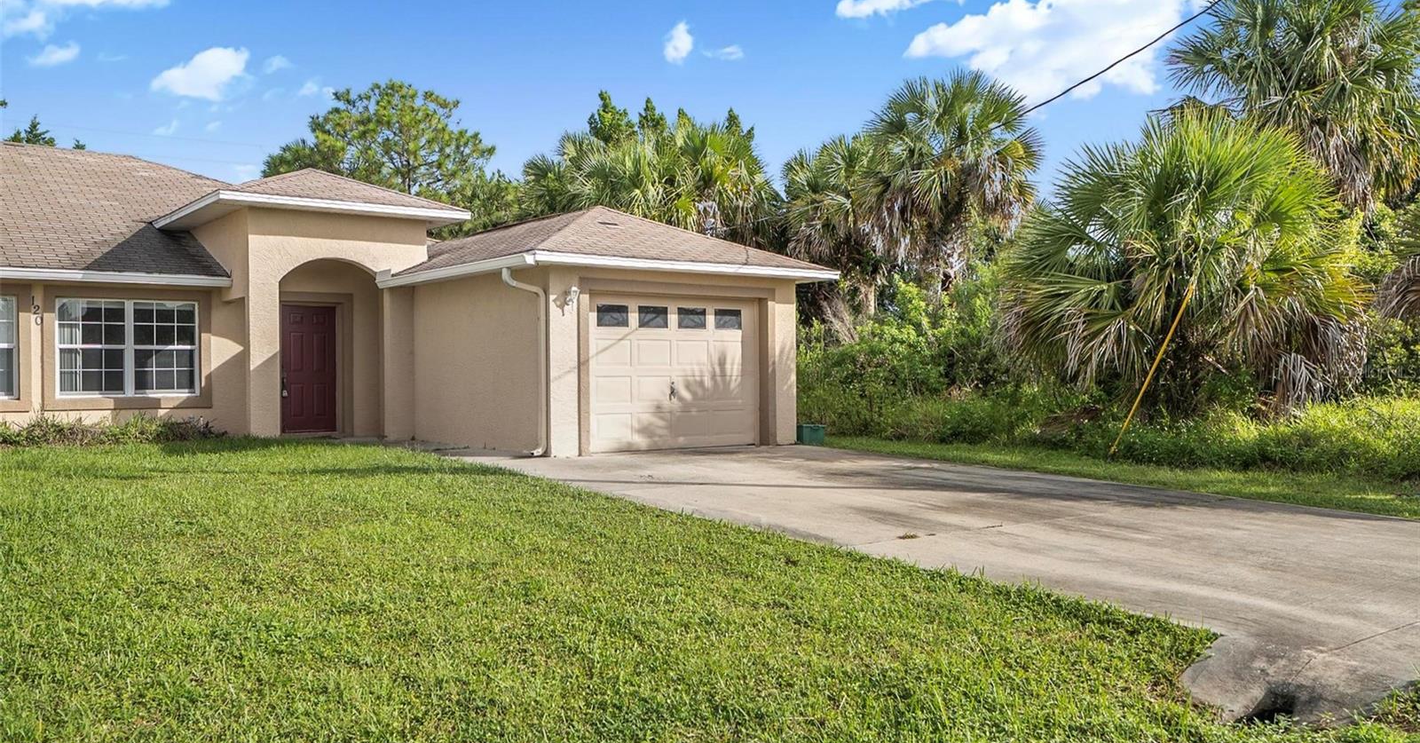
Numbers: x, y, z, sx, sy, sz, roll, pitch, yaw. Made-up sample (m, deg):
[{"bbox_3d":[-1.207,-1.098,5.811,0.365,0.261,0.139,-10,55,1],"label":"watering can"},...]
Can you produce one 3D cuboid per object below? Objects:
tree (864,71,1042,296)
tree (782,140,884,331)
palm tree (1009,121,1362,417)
[{"bbox_3d":[5.600,-3.000,25.500,4.100,7.800,3.900,0,0,0],"label":"tree"},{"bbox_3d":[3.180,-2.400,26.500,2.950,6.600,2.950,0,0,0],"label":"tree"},{"bbox_3d":[7.100,-1.450,16.600,5.300,4.900,4.800,0,0,0],"label":"palm tree"}]

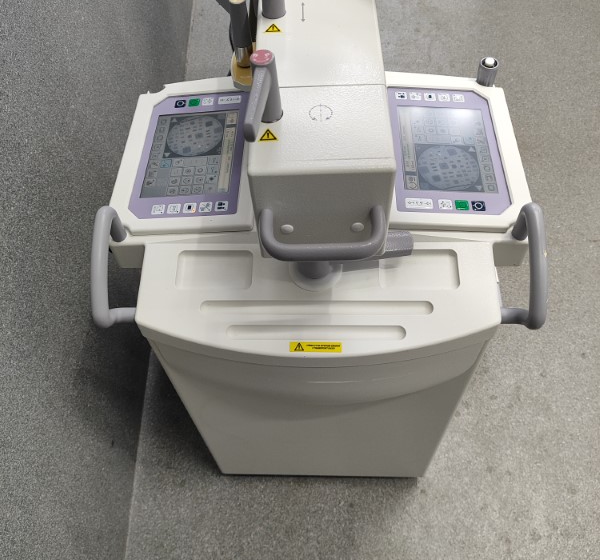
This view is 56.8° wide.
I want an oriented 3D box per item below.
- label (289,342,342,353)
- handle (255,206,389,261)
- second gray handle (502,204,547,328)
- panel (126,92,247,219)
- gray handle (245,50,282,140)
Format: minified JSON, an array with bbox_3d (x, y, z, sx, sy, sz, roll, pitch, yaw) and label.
[{"bbox_3d":[0.024,0.102,0.841,0.079,0.002,0.016,0,63,3],"label":"label"},{"bbox_3d":[0.031,-0.060,0.769,0.179,0.030,0.084,0,56,3],"label":"handle"},{"bbox_3d":[0.345,-0.027,0.863,0.071,0.118,0.175,0,56,3],"label":"second gray handle"},{"bbox_3d":[-0.197,-0.237,1.032,0.195,0.015,0.317,-3,56,6],"label":"panel"},{"bbox_3d":[-0.049,-0.223,0.731,0.038,0.093,0.137,5,56,6],"label":"gray handle"}]

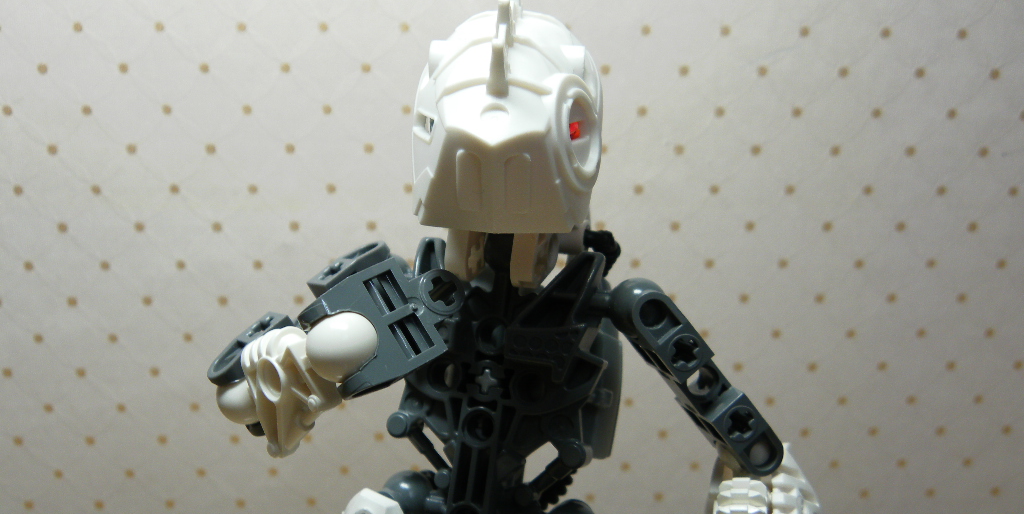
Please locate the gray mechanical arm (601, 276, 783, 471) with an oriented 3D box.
[{"bbox_3d":[0.033,0.021,0.141,0.011,0.042,0.015,-39,5,-3],"label":"gray mechanical arm"}]

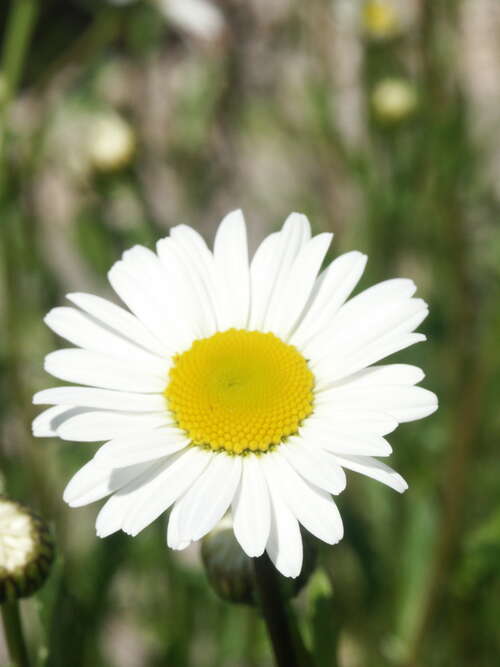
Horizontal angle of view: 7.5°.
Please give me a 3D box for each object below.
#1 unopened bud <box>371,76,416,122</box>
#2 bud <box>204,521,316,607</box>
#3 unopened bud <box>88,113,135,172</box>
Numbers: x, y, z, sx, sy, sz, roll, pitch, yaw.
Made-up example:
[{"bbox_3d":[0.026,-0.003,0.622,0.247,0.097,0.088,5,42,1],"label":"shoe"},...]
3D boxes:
[{"bbox_3d":[0.028,-0.045,0.740,0.009,0.008,0.009,0,28,0],"label":"unopened bud"},{"bbox_3d":[0.001,0.029,0.500,0.015,0.013,0.015,0,28,0],"label":"bud"},{"bbox_3d":[-0.026,-0.036,0.720,0.009,0.010,0.009,0,28,0],"label":"unopened bud"}]

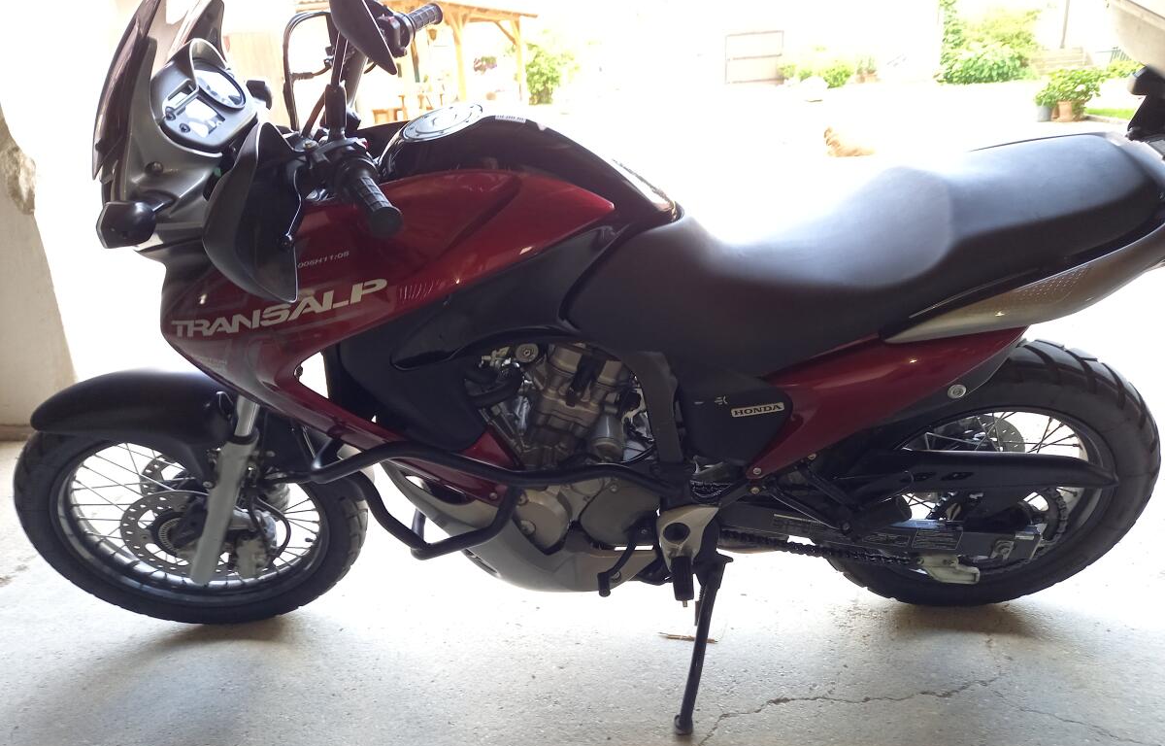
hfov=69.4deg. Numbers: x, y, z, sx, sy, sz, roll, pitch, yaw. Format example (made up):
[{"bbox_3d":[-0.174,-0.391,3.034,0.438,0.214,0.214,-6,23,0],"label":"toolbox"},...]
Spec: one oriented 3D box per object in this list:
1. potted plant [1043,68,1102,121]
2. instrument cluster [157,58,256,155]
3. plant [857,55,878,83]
[{"bbox_3d":[5.961,-3.354,10.200,0.660,0.580,0.620,8,24,28],"label":"potted plant"},{"bbox_3d":[-0.568,-0.381,1.236,0.080,0.135,0.225,-40,25,26],"label":"instrument cluster"},{"bbox_3d":[6.604,-7.053,19.500,0.460,0.580,0.400,3,22,18],"label":"plant"}]

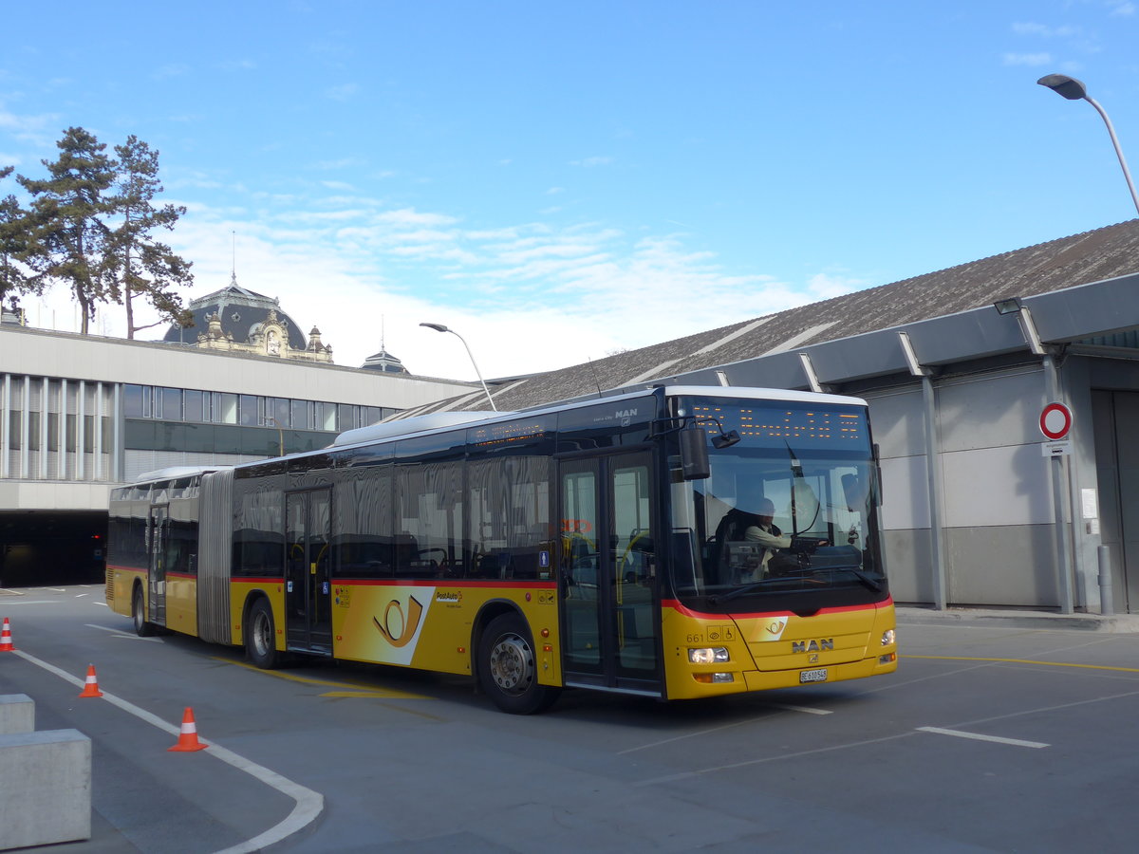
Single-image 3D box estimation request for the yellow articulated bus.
[{"bbox_3d":[-3.200,1.715,18.120,2.680,2.970,18.600,2,-6,-33],"label":"yellow articulated bus"}]

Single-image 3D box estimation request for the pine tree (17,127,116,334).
[{"bbox_3d":[-35.248,-13.147,90.000,7.000,16.000,7.000,-1,-6,0],"label":"pine tree"}]

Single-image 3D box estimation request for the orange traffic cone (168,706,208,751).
[{"bbox_3d":[-2.952,2.329,9.949,0.235,0.335,0.235,-1,-6,0],"label":"orange traffic cone"}]

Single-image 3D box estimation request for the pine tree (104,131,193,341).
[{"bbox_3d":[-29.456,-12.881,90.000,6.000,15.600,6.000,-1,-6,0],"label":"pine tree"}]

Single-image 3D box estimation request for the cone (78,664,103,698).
[{"bbox_3d":[-5.219,2.769,14.015,0.235,0.335,0.235,-1,-6,0],"label":"cone"}]

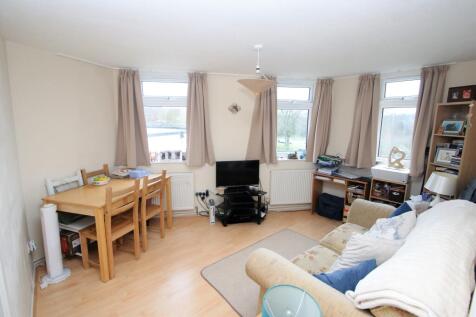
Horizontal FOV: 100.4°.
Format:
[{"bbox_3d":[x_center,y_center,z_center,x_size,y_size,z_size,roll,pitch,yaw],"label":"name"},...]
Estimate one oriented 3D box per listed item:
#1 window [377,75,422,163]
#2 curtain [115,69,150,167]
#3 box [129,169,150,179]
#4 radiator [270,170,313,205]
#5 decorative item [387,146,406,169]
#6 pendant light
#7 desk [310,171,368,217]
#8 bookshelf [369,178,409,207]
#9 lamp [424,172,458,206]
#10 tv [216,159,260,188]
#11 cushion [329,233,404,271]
[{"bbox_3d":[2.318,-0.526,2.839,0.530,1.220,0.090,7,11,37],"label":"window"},{"bbox_3d":[-1.545,-0.552,2.854,0.460,1.370,0.140,-1,8,-9],"label":"curtain"},{"bbox_3d":[-1.422,0.222,2.886,0.250,0.085,0.200,2,8,10],"label":"box"},{"bbox_3d":[0.940,0.509,3.487,0.780,0.610,0.100,-1,8,-8],"label":"radiator"},{"bbox_3d":[2.260,-0.005,2.811,0.070,0.285,0.190,-6,10,-42],"label":"decorative item"},{"bbox_3d":[0.187,-0.903,2.018,0.400,0.475,0.400,1,9,0],"label":"pendant light"},{"bbox_3d":[1.733,0.648,3.289,0.420,0.730,0.830,-7,12,-42],"label":"desk"},{"bbox_3d":[2.143,0.690,2.793,0.260,0.775,0.410,-5,9,-34],"label":"bookshelf"},{"bbox_3d":[2.122,0.347,2.092,0.240,0.400,0.240,-7,11,-44],"label":"lamp"},{"bbox_3d":[-0.006,0.240,3.160,0.691,0.404,0.070,-1,9,-9],"label":"tv"},{"bbox_3d":[0.874,0.673,1.370,0.430,0.410,0.150,-9,55,-52],"label":"cushion"}]

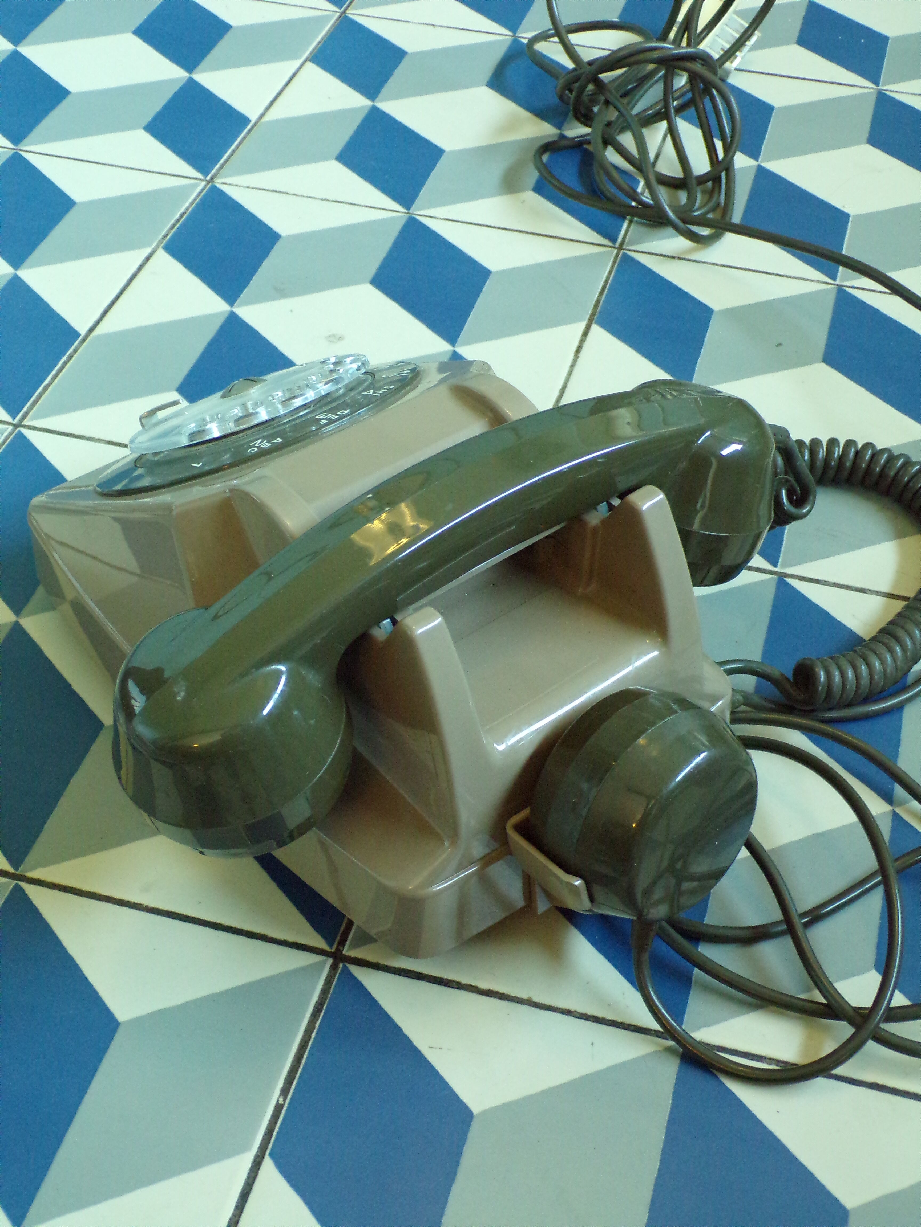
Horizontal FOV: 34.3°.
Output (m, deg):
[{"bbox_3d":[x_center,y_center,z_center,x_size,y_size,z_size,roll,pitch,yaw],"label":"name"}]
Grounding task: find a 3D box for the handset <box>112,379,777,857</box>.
[{"bbox_3d":[0.004,-0.012,0.411,0.218,0.078,0.059,-28,52,-27],"label":"handset"}]

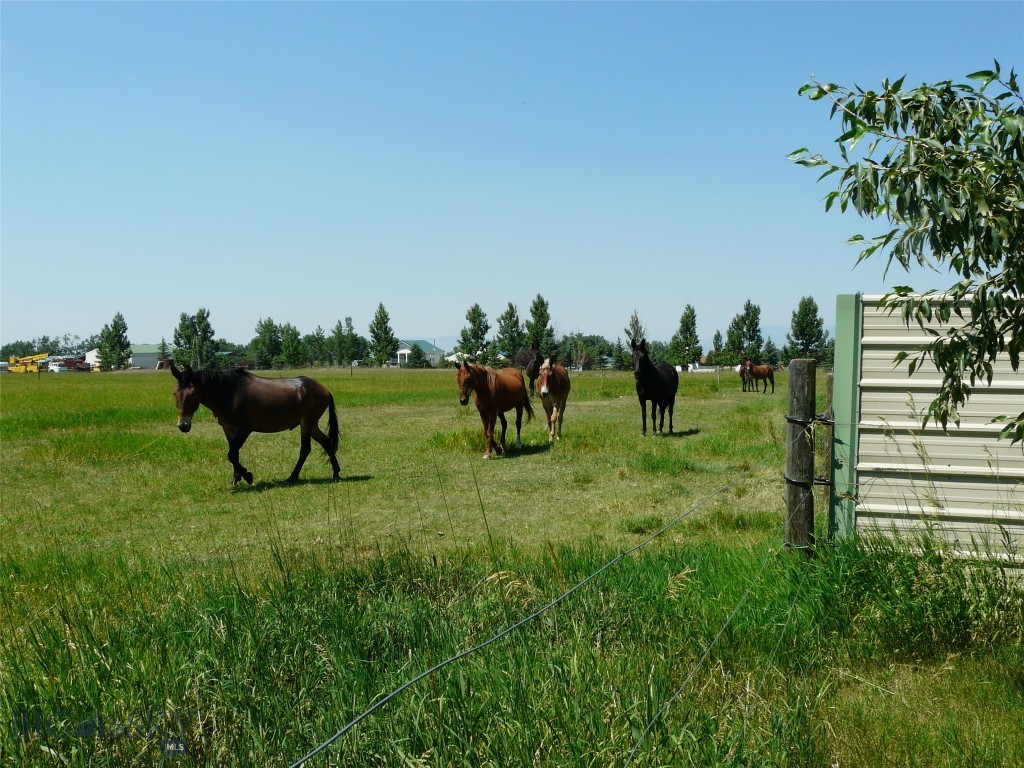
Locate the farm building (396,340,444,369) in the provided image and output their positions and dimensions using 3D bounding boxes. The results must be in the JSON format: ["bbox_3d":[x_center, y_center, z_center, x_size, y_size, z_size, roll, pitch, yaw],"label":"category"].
[{"bbox_3d":[-22.490,-6.804,232.000,11.500,6.300,11.500,0,1,18],"label":"farm building"}]

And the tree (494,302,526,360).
[{"bbox_3d":[-0.298,-9.843,200.000,6.200,12.700,6.200,0,1,0],"label":"tree"}]

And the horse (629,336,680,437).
[{"bbox_3d":[3.078,0.075,21.500,0.600,2.070,2.300,1,1,25],"label":"horse"}]

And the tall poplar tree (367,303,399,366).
[{"bbox_3d":[-26.191,-9.987,205.000,6.100,13.200,6.100,0,1,0],"label":"tall poplar tree"}]

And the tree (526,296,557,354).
[{"bbox_3d":[5.866,-10.638,200.000,6.000,14.300,6.000,0,1,0],"label":"tree"}]

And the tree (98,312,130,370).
[{"bbox_3d":[-77.066,-8.337,195.000,6.100,11.200,6.100,0,1,0],"label":"tree"}]

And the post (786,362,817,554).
[{"bbox_3d":[2.161,0.552,7.500,0.205,1.480,0.205,0,1,0],"label":"post"}]

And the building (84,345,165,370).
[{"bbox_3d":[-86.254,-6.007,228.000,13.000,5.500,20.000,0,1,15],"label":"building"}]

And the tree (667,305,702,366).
[{"bbox_3d":[32.586,-9.067,190.000,6.500,11.900,6.500,0,1,0],"label":"tree"}]

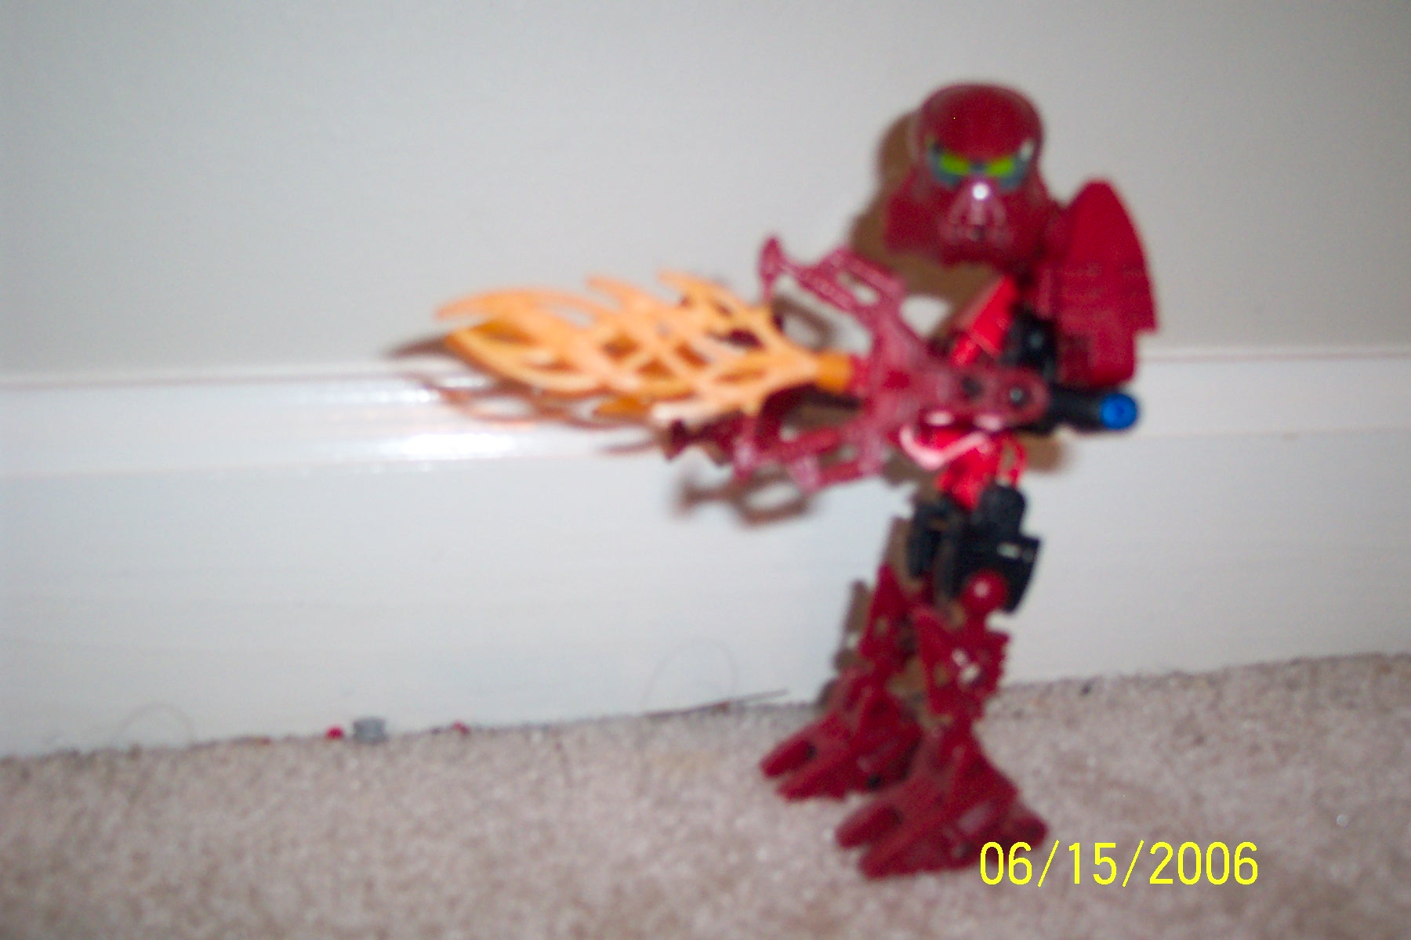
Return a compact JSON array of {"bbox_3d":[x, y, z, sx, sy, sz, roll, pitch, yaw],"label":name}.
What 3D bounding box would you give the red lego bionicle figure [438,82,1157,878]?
[{"bbox_3d":[0.023,0.003,0.339,0.132,0.179,0.107,-7,14,-34],"label":"red lego bionicle figure"}]

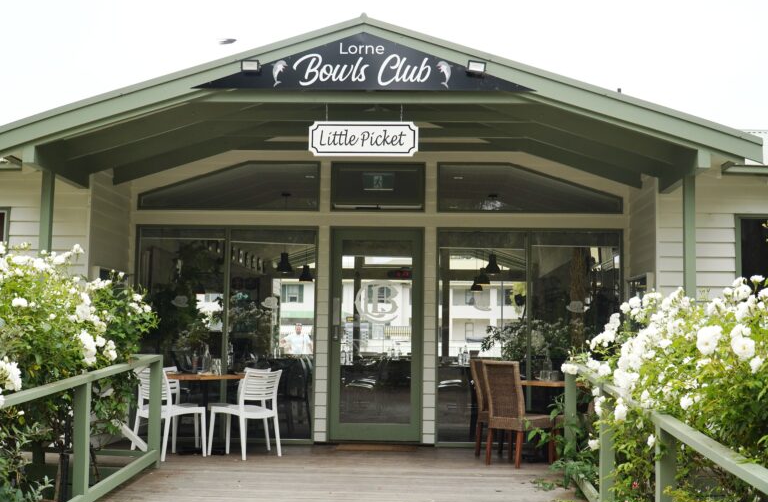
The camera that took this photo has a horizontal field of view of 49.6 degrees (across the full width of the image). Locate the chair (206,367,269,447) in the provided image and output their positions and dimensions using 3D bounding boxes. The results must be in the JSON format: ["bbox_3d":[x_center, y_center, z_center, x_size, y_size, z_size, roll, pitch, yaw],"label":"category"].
[{"bbox_3d":[-1.426,1.545,8.175,0.540,0.810,0.470,7,-8,-44],"label":"chair"}]

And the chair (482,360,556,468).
[{"bbox_3d":[1.230,1.453,7.580,0.440,0.950,0.600,-4,-8,39],"label":"chair"}]

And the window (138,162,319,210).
[{"bbox_3d":[-1.670,-0.700,8.943,1.970,0.534,0.080,1,-6,2],"label":"window"}]

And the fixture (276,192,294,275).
[{"bbox_3d":[-1.345,-0.236,11.417,0.225,1.134,0.225,1,-6,2],"label":"fixture"}]

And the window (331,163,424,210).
[{"bbox_3d":[-0.065,-0.685,8.888,1.016,0.541,0.080,1,-6,2],"label":"window"}]

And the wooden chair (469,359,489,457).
[{"bbox_3d":[1.201,1.486,7.905,0.600,0.950,0.440,6,-8,-43],"label":"wooden chair"}]

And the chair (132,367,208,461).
[{"bbox_3d":[-1.951,1.485,7.678,0.470,0.810,0.540,-4,-8,39],"label":"chair"}]

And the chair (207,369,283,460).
[{"bbox_3d":[-1.286,1.505,7.771,0.540,0.810,0.470,-4,-7,37],"label":"chair"}]

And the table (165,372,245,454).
[{"bbox_3d":[-1.713,1.553,7.958,1.000,0.740,1.000,1,-6,2],"label":"table"}]

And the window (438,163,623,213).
[{"bbox_3d":[1.552,-0.673,8.834,1.965,0.554,0.080,1,-6,2],"label":"window"}]

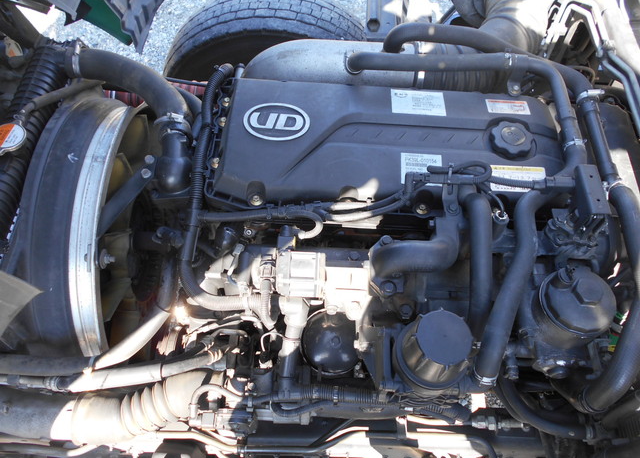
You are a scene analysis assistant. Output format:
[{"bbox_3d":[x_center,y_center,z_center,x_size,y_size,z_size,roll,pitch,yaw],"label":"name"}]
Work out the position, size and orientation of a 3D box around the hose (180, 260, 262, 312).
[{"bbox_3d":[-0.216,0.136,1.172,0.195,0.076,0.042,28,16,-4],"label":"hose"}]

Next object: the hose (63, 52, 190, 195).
[{"bbox_3d":[-0.421,-0.288,1.254,0.151,0.102,0.453,-47,73,7],"label":"hose"}]

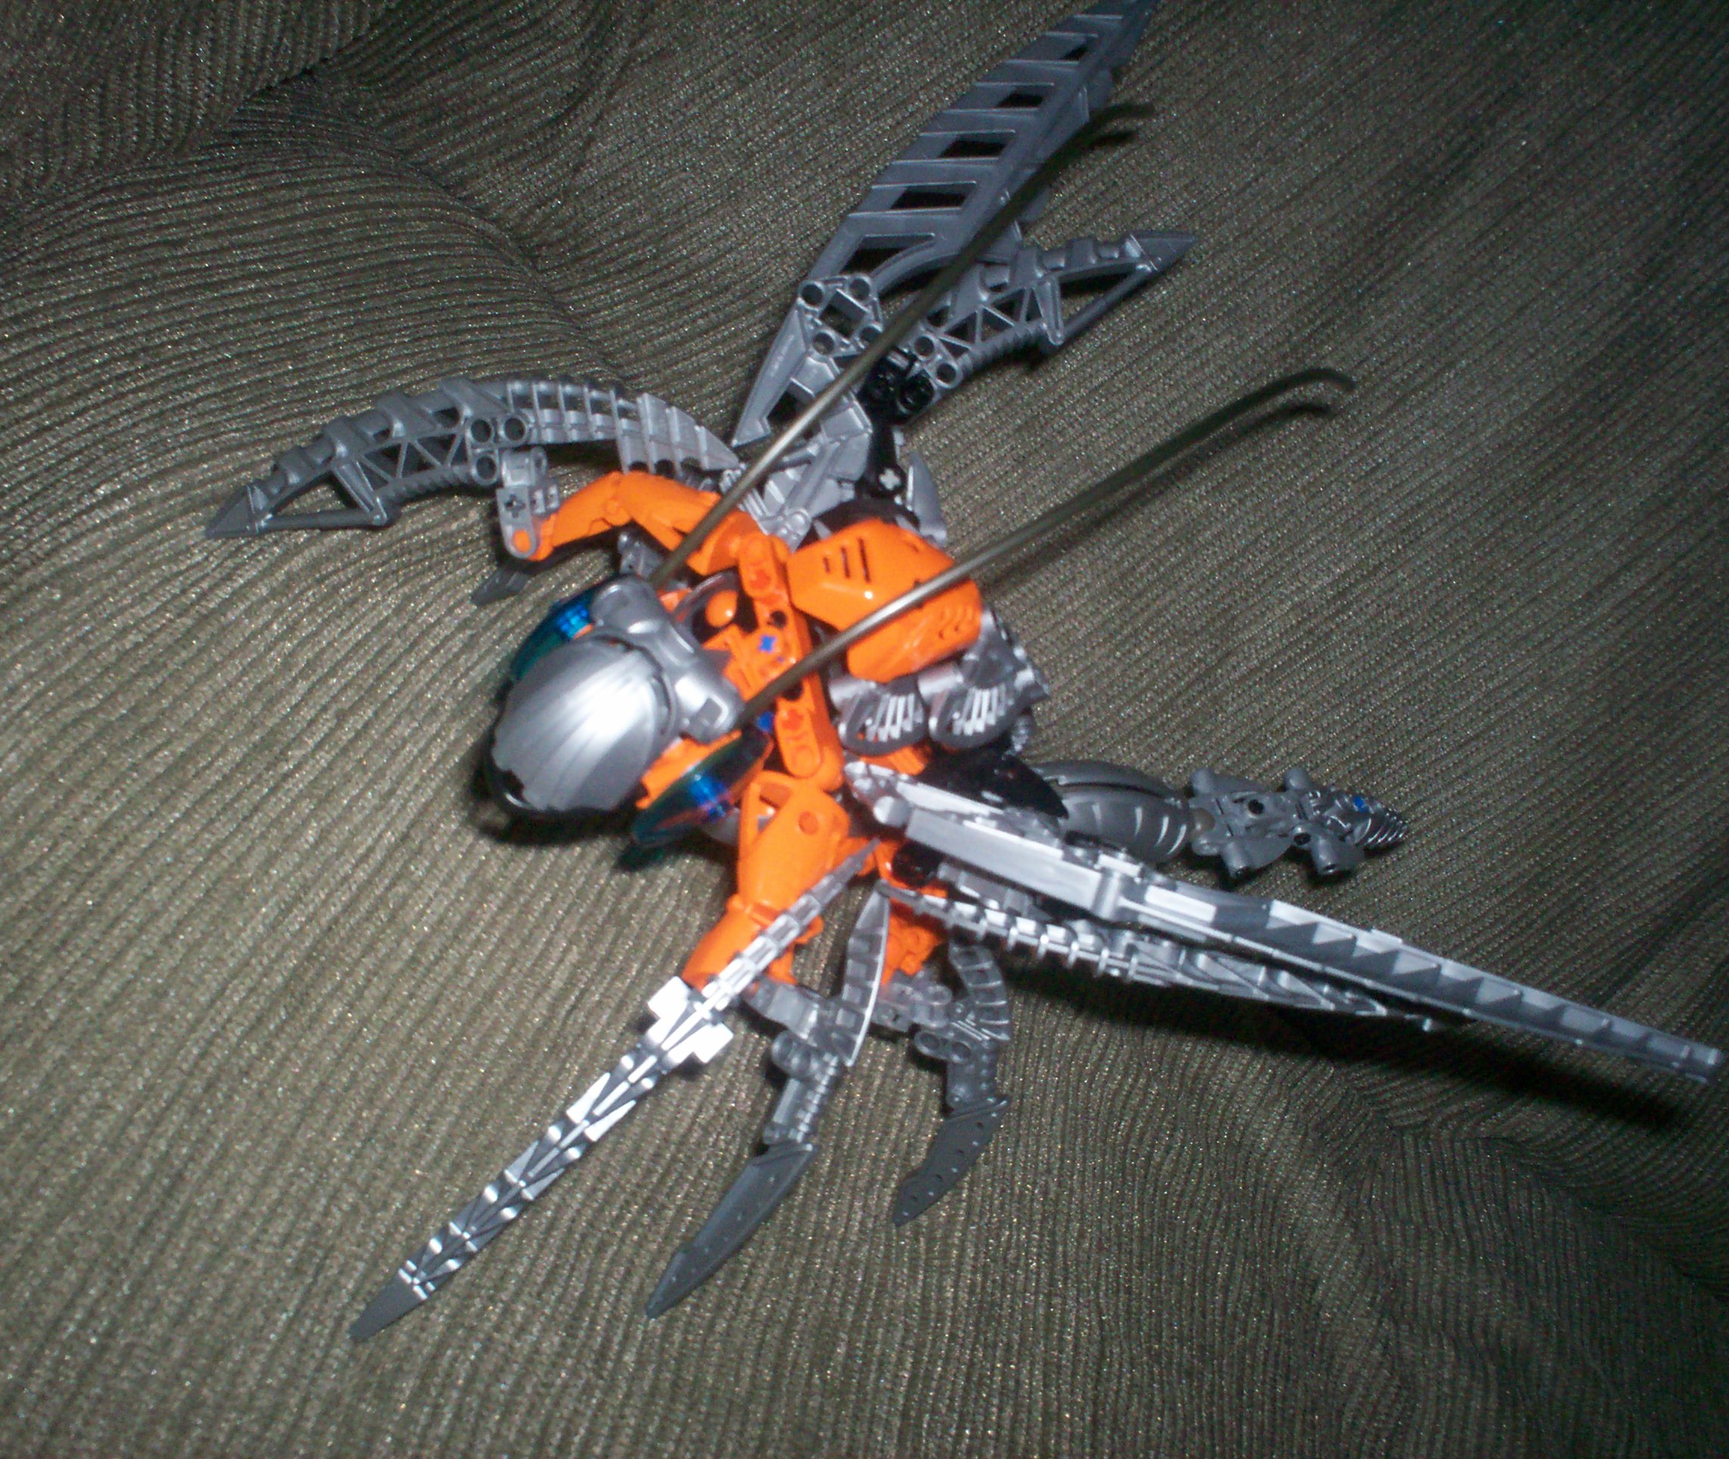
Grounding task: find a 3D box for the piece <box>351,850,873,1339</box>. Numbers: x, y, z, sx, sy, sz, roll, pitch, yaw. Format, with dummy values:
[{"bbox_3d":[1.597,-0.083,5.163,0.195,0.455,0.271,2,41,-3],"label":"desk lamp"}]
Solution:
[{"bbox_3d":[-0.039,0.059,0.358,0.014,0.027,0.126,46,63,2],"label":"piece"}]

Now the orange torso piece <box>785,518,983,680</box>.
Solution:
[{"bbox_3d":[0.004,-0.026,0.408,0.032,0.022,0.032,-16,56,-21],"label":"orange torso piece"}]

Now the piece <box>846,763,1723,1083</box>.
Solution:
[{"bbox_3d":[0.081,0.036,0.386,0.166,0.012,0.031,18,14,0],"label":"piece"}]

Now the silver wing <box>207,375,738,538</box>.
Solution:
[{"bbox_3d":[-0.086,-0.059,0.439,0.120,0.028,0.013,-6,11,9],"label":"silver wing"}]

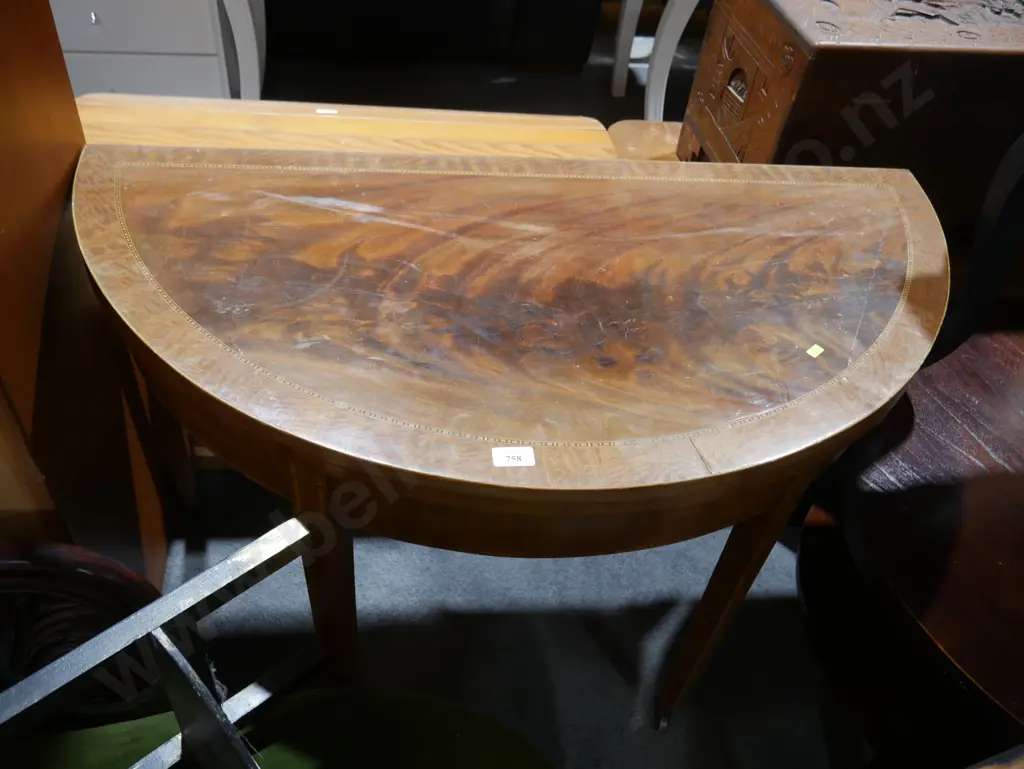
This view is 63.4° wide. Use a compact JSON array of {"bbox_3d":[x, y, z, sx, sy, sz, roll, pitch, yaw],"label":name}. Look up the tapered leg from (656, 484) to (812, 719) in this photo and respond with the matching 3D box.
[{"bbox_3d":[0.267,0.321,1.122,0.041,0.668,0.041,-23,53,-27],"label":"tapered leg"}]

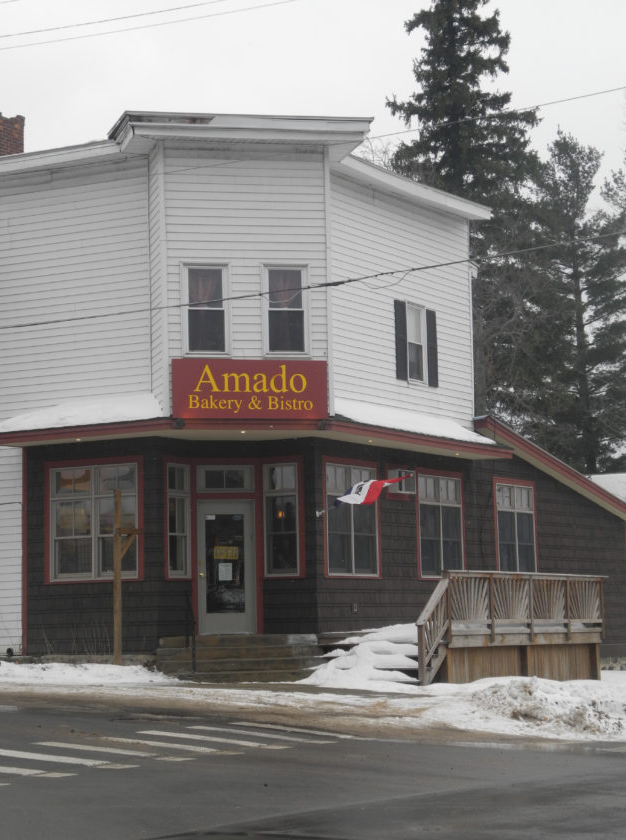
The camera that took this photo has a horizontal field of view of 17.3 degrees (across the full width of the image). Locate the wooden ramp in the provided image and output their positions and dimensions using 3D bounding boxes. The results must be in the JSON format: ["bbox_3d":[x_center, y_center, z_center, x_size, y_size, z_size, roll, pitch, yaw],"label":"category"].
[{"bbox_3d":[2.521,3.500,34.927,2.200,1.739,7.551,-5,-7,30],"label":"wooden ramp"}]

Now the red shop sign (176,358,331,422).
[{"bbox_3d":[-0.942,-0.477,31.385,2.420,0.900,0.100,0,-6,-11],"label":"red shop sign"}]

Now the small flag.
[{"bbox_3d":[0.943,1.117,32.691,1.300,0.500,0.350,-5,-7,30],"label":"small flag"}]

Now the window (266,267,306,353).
[{"bbox_3d":[-0.407,-1.699,31.709,0.618,1.342,0.120,0,-6,-11],"label":"window"}]

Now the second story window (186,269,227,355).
[{"bbox_3d":[-1.622,-1.686,31.462,0.605,1.322,0.120,0,-6,-11],"label":"second story window"}]

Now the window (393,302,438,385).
[{"bbox_3d":[1.838,-1.359,36.638,0.120,1.435,1.611,-5,-7,30],"label":"window"}]

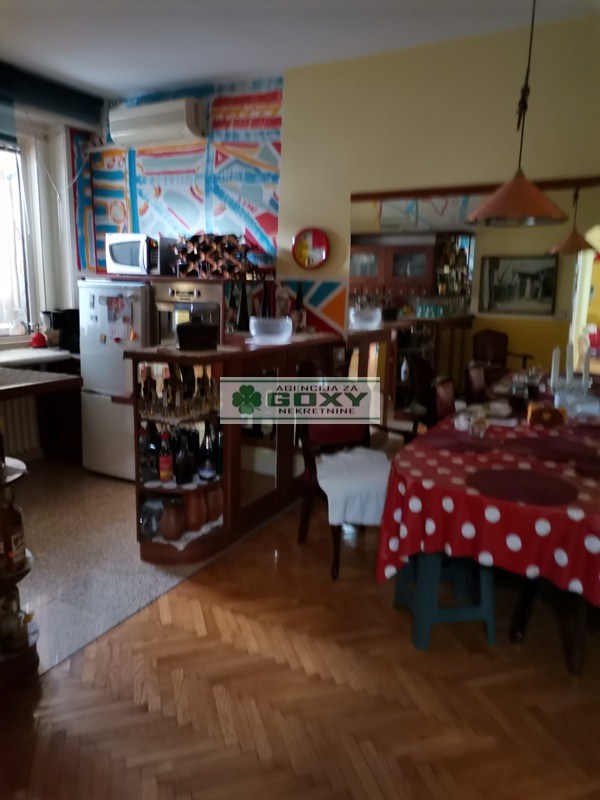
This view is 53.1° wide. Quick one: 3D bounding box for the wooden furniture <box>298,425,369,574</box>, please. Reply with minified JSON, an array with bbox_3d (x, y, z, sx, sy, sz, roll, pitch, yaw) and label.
[{"bbox_3d":[0.273,0.361,3.122,0.460,0.930,0.550,-3,11,-19],"label":"wooden furniture"}]

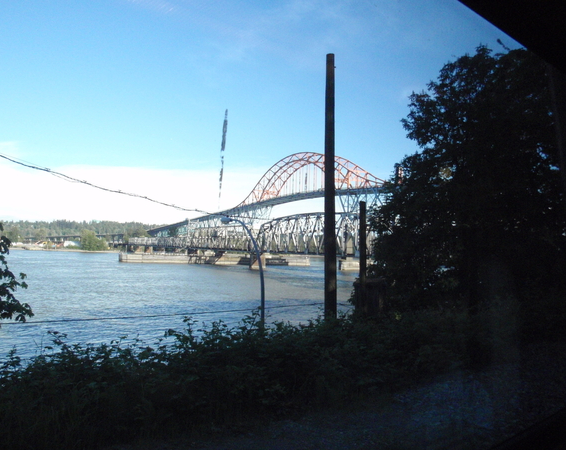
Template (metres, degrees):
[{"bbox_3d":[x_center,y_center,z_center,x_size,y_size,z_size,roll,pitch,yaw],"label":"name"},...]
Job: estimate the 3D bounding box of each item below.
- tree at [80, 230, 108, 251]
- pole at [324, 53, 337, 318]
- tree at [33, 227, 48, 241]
[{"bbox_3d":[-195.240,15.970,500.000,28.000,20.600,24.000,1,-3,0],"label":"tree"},{"bbox_3d":[1.286,-0.790,13.000,0.310,7.700,0.310,1,-3,0],"label":"pole"},{"bbox_3d":[-289.821,10.756,580.000,16.500,16.800,15.000,1,-3,0],"label":"tree"}]

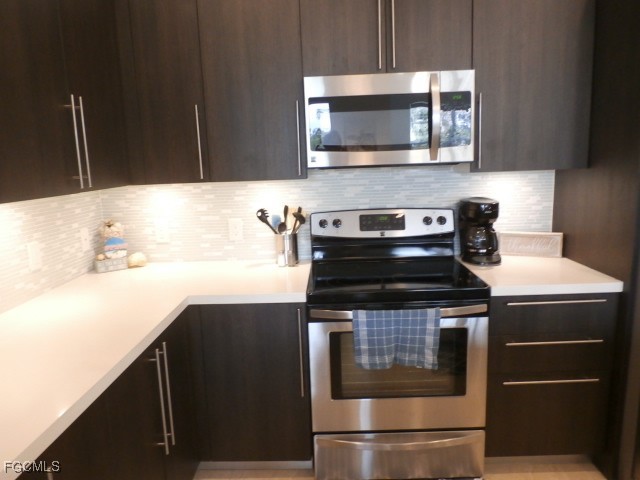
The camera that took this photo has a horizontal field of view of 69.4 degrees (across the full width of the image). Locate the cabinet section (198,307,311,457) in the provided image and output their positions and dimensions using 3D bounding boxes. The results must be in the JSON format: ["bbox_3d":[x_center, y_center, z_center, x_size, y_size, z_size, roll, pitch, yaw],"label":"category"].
[{"bbox_3d":[-0.282,0.588,2.362,0.497,0.758,0.620,-2,9,2],"label":"cabinet section"}]

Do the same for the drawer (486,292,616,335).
[{"bbox_3d":[0.993,0.273,2.215,0.525,0.184,0.525,-2,9,2],"label":"drawer"}]

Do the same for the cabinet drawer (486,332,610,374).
[{"bbox_3d":[0.997,0.449,2.244,0.520,0.173,0.525,-2,9,2],"label":"cabinet drawer"}]

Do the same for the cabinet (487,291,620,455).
[{"bbox_3d":[1.006,0.546,2.313,0.533,0.758,0.620,-2,9,2],"label":"cabinet"}]

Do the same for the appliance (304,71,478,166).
[{"bbox_3d":[0.318,-0.564,2.260,0.755,0.408,0.410,-2,9,2],"label":"appliance"}]

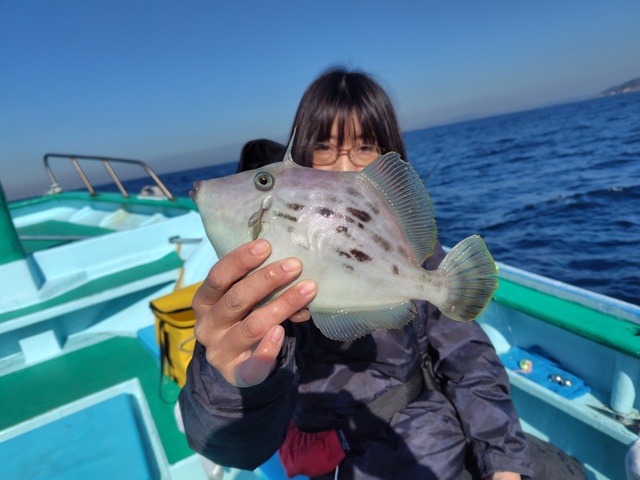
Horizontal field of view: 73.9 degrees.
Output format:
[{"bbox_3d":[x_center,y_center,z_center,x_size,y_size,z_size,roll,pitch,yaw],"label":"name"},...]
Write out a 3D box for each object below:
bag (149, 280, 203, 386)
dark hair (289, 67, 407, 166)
[{"bbox_3d":[-0.635,0.485,2.205,0.350,0.365,0.250,-18,16,-40],"label":"bag"},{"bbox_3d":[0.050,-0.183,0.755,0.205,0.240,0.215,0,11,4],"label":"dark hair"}]

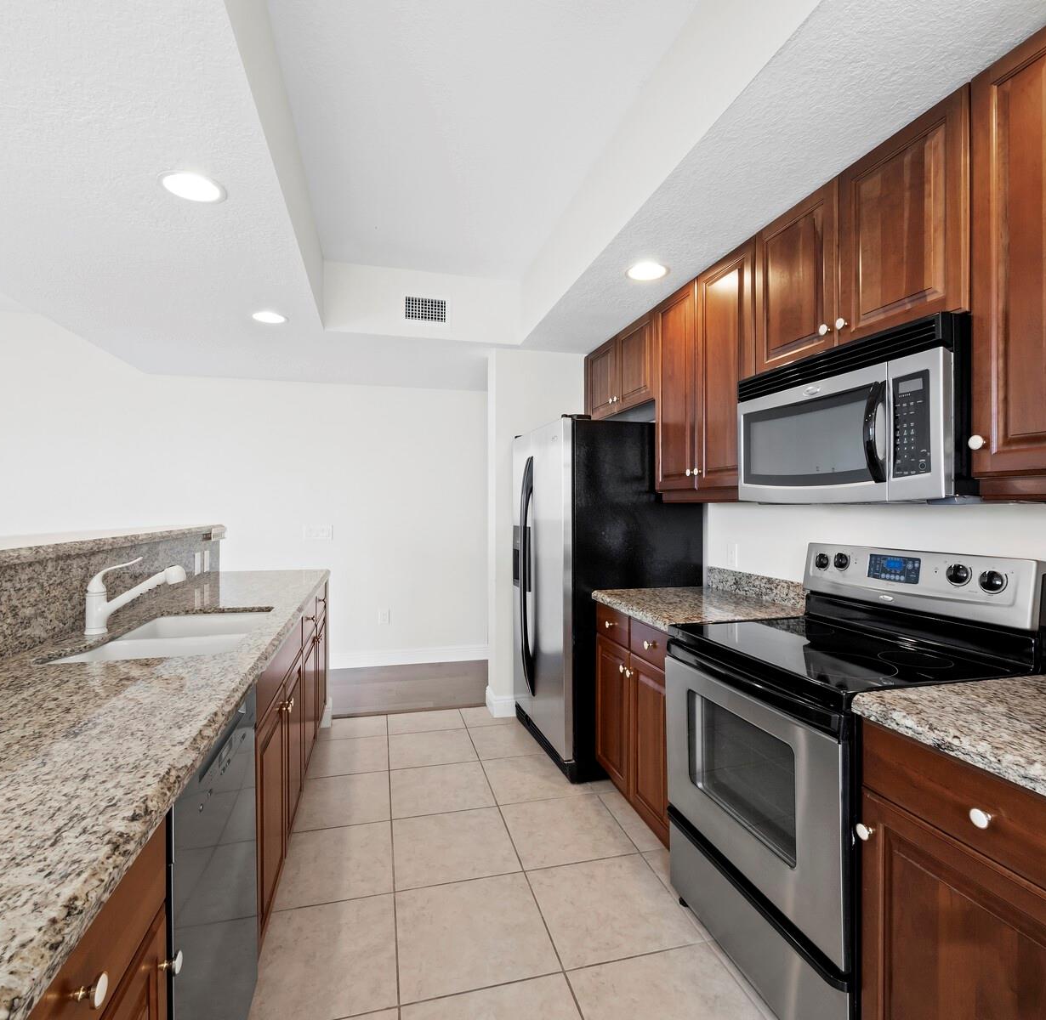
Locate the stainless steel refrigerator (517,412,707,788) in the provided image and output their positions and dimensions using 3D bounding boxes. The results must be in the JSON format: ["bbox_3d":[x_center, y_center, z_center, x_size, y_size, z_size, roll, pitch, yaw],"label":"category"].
[{"bbox_3d":[0.421,0.444,3.216,0.843,1.775,0.905,0,0,-17],"label":"stainless steel refrigerator"}]

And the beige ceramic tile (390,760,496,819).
[{"bbox_3d":[-0.391,1.319,2.603,0.455,0.010,0.454,0,0,-15],"label":"beige ceramic tile"}]

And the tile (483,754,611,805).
[{"bbox_3d":[0.060,1.336,2.749,0.457,0.010,0.457,0,0,-14],"label":"tile"}]

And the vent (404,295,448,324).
[{"bbox_3d":[-0.574,-1.188,3.251,0.265,0.155,0.020,0,0,-14],"label":"vent"}]

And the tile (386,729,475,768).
[{"bbox_3d":[-0.504,1.319,3.039,0.455,0.010,0.441,0,0,-15],"label":"tile"}]

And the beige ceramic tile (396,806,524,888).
[{"bbox_3d":[-0.276,1.319,2.162,0.455,0.010,0.453,0,0,-15],"label":"beige ceramic tile"}]

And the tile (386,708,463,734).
[{"bbox_3d":[-0.601,1.318,3.410,0.455,0.010,0.330,0,0,-15],"label":"tile"}]

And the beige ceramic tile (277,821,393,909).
[{"bbox_3d":[-0.728,1.334,2.074,0.457,0.010,0.457,0,0,-14],"label":"beige ceramic tile"}]

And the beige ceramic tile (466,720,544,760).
[{"bbox_3d":[-0.054,1.337,3.192,0.457,0.010,0.457,0,0,-14],"label":"beige ceramic tile"}]

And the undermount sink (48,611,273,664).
[{"bbox_3d":[-1.138,0.532,1.849,0.460,0.200,0.800,0,0,-15],"label":"undermount sink"}]

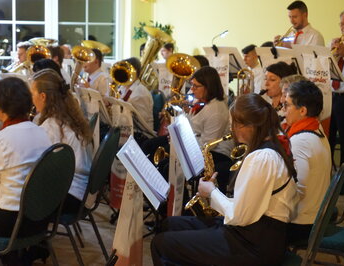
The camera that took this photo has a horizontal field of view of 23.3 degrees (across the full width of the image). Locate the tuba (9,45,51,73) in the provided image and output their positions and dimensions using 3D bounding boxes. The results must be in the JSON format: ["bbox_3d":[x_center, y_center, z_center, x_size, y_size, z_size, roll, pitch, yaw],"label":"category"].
[{"bbox_3d":[-1.380,-0.590,8.350,0.300,0.660,0.360,-5,38,-26],"label":"tuba"}]

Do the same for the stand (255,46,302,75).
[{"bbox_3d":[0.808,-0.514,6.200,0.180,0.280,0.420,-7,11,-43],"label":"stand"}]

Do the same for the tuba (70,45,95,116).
[{"bbox_3d":[-0.870,-0.490,7.900,0.270,0.660,0.320,3,28,-30],"label":"tuba"}]

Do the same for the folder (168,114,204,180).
[{"bbox_3d":[0.082,0.082,4.580,0.060,0.310,0.440,-19,3,15],"label":"folder"}]

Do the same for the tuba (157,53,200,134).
[{"bbox_3d":[0.061,-0.336,6.750,0.340,0.660,0.340,22,25,29],"label":"tuba"}]

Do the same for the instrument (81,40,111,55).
[{"bbox_3d":[-0.990,-0.580,9.600,0.380,0.920,0.420,15,2,-29],"label":"instrument"}]

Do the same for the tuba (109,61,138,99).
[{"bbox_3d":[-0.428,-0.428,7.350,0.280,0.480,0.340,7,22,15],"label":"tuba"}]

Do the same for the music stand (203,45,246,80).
[{"bbox_3d":[0.459,-0.137,7.670,0.500,1.300,0.450,8,10,43],"label":"music stand"}]

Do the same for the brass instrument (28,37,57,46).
[{"bbox_3d":[-1.620,-0.680,10.200,0.380,0.920,0.420,-1,11,-28],"label":"brass instrument"}]

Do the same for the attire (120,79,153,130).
[{"bbox_3d":[-0.338,-0.239,7.500,0.330,0.560,0.430,-7,11,-43],"label":"attire"}]

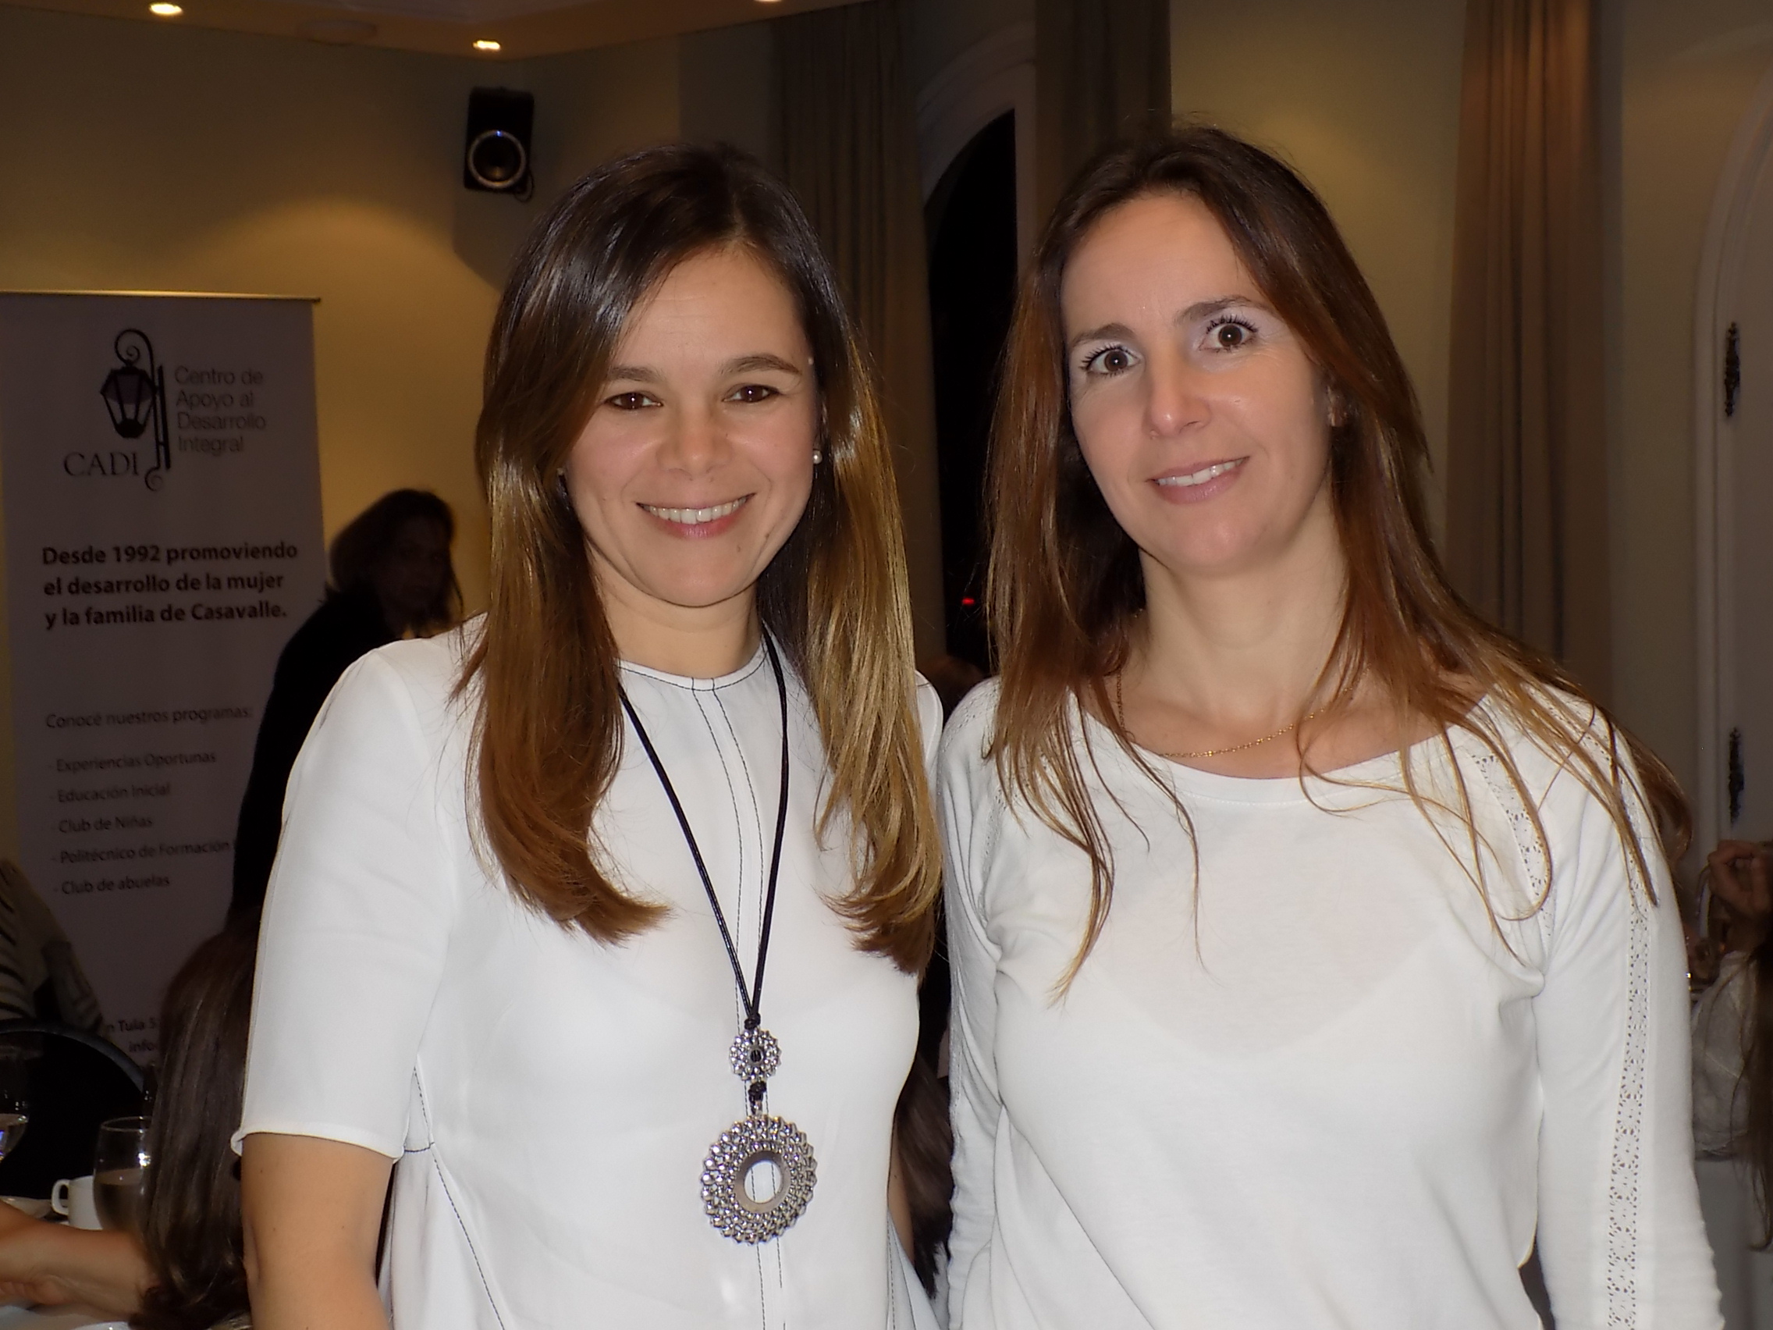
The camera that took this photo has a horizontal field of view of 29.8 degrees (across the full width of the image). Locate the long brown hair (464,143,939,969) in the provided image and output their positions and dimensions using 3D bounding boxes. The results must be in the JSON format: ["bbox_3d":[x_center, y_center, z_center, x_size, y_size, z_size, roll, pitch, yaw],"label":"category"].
[{"bbox_3d":[-0.099,-0.058,1.800,0.250,0.440,0.240,-1,3,-2],"label":"long brown hair"}]

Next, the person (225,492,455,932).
[{"bbox_3d":[-1.020,0.420,6.630,0.480,1.540,0.340,-2,3,-30],"label":"person"}]

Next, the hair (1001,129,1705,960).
[{"bbox_3d":[0.236,-0.055,1.740,0.345,0.440,0.250,0,3,16],"label":"hair"}]

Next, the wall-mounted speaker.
[{"bbox_3d":[-1.140,-1.540,9.800,0.185,0.285,0.190,2,16,-4],"label":"wall-mounted speaker"}]

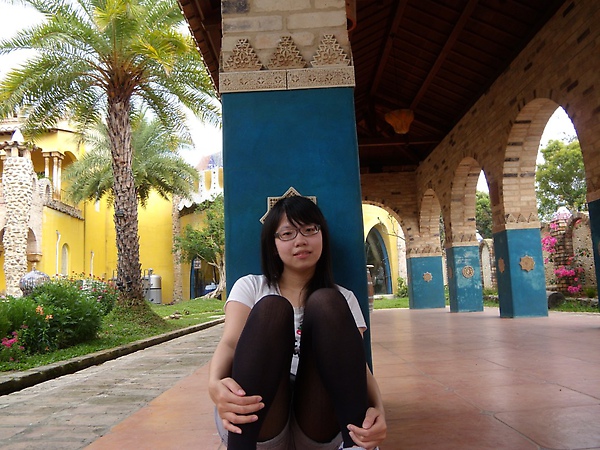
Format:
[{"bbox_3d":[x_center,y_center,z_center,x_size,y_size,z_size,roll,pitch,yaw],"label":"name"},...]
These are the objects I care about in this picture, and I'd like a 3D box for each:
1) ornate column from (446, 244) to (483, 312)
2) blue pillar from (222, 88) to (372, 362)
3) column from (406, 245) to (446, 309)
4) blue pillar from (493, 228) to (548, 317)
[{"bbox_3d":[3.119,1.034,9.211,0.470,1.200,0.466,-2,-8,0],"label":"ornate column"},{"bbox_3d":[-0.016,0.120,1.996,0.502,1.200,0.492,-2,-8,0],"label":"blue pillar"},{"bbox_3d":[3.010,1.253,11.659,0.729,1.476,0.456,-2,-8,0],"label":"column"},{"bbox_3d":[3.109,0.694,6.860,0.472,1.200,0.464,-2,-8,0],"label":"blue pillar"}]

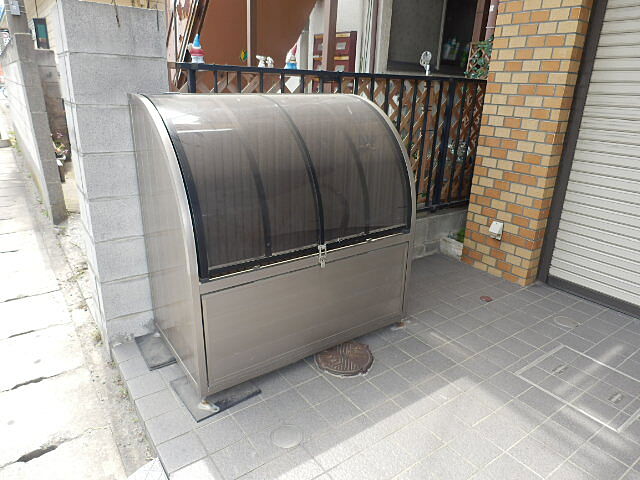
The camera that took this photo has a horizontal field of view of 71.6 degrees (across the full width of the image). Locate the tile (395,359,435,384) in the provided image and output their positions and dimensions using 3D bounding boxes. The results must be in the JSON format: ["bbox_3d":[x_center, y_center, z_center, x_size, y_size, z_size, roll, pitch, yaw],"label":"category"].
[{"bbox_3d":[0.445,0.626,2.079,0.146,0.016,0.146,-13,23,-33],"label":"tile"}]

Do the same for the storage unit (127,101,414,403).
[{"bbox_3d":[-0.180,-0.105,2.209,1.182,1.157,0.689,-12,24,-33],"label":"storage unit"}]

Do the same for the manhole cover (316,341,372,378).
[{"bbox_3d":[0.124,0.593,2.185,0.288,0.030,0.288,0,19,0],"label":"manhole cover"}]

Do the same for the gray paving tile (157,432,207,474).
[{"bbox_3d":[-0.505,0.775,1.620,0.136,0.015,0.145,-13,24,-33],"label":"gray paving tile"}]

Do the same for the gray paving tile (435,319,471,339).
[{"bbox_3d":[0.725,0.502,2.440,0.146,0.016,0.146,-13,23,-33],"label":"gray paving tile"}]

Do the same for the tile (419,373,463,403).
[{"bbox_3d":[0.529,0.668,1.969,0.147,0.020,0.147,-12,23,-33],"label":"tile"}]

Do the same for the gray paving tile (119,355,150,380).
[{"bbox_3d":[-0.848,0.607,2.084,0.147,0.020,0.147,-12,23,-33],"label":"gray paving tile"}]

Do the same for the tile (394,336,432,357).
[{"bbox_3d":[0.475,0.552,2.273,0.147,0.012,0.147,-12,24,-34],"label":"tile"}]

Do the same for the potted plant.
[{"bbox_3d":[1.151,-0.007,3.546,0.300,0.230,0.220,-12,23,-33],"label":"potted plant"}]

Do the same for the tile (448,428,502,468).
[{"bbox_3d":[0.580,0.777,1.651,0.146,0.016,0.146,-13,23,-33],"label":"tile"}]

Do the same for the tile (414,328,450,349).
[{"bbox_3d":[0.604,0.529,2.358,0.146,0.016,0.146,-13,23,-33],"label":"tile"}]

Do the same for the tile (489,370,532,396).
[{"bbox_3d":[0.860,0.655,2.019,0.145,0.015,0.145,-13,24,-33],"label":"tile"}]

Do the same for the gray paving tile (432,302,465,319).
[{"bbox_3d":[0.759,0.434,2.643,0.147,0.020,0.147,-12,23,-33],"label":"gray paving tile"}]

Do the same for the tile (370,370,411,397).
[{"bbox_3d":[0.323,0.653,1.999,0.146,0.016,0.146,-13,23,-33],"label":"tile"}]

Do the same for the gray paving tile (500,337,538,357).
[{"bbox_3d":[1.018,0.558,2.299,0.145,0.015,0.145,-13,24,-33],"label":"gray paving tile"}]

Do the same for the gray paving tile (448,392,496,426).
[{"bbox_3d":[0.616,0.710,1.854,0.145,0.015,0.145,-13,24,-33],"label":"gray paving tile"}]

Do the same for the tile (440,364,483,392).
[{"bbox_3d":[0.649,0.639,2.043,0.147,0.012,0.147,-12,24,-34],"label":"tile"}]

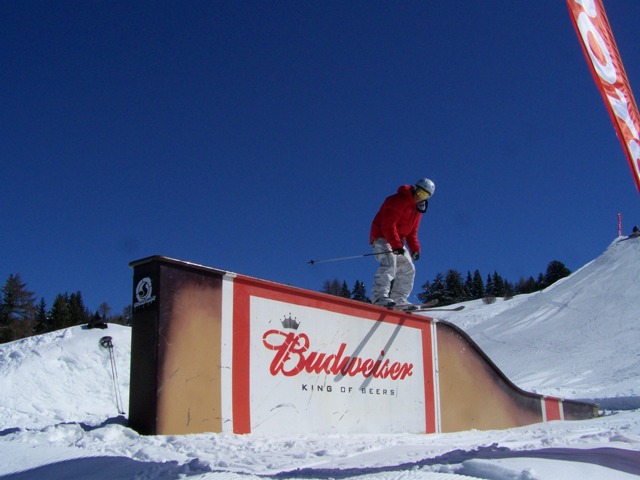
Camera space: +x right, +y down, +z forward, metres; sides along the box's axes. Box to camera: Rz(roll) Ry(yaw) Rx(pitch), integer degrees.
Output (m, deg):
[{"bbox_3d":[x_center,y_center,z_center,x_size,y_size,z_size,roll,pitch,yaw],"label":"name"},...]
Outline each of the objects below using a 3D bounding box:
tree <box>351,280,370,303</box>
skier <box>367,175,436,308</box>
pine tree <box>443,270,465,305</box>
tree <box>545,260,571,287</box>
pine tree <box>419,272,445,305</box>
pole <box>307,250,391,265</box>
[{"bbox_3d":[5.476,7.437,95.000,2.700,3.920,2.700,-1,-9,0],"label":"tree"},{"bbox_3d":[0.986,0.030,8.500,0.640,1.560,0.560,-6,-10,28],"label":"skier"},{"bbox_3d":[17.101,6.405,90.000,2.950,5.000,2.950,-1,-9,0],"label":"pine tree"},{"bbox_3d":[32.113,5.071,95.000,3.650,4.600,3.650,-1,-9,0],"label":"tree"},{"bbox_3d":[14.283,6.533,90.000,3.330,4.740,3.330,-1,-9,0],"label":"pine tree"},{"bbox_3d":[0.428,0.200,8.250,1.150,0.070,0.070,-7,-10,5],"label":"pole"}]

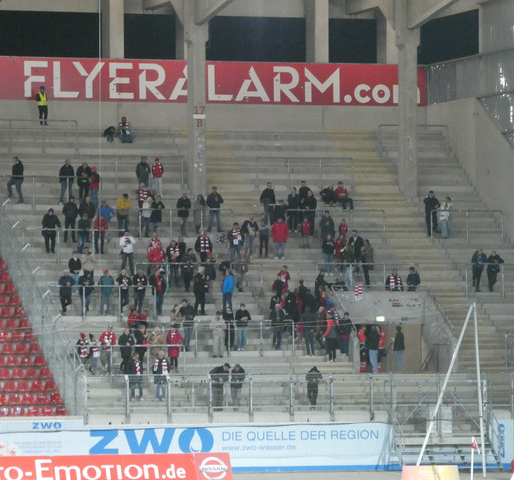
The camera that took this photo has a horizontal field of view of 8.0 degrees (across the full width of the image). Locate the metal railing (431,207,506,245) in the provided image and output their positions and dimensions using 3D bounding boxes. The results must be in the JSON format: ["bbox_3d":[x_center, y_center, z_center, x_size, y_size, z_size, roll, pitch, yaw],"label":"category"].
[{"bbox_3d":[8.498,-0.508,148.922,3.160,1.339,0.100,0,-1,-17],"label":"metal railing"}]

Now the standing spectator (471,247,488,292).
[{"bbox_3d":[8.618,1.189,143.388,0.580,1.679,0.450,0,-1,-3],"label":"standing spectator"}]

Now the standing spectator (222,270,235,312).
[{"bbox_3d":[-1.114,1.935,139.605,0.400,1.680,0.550,0,-1,6],"label":"standing spectator"}]

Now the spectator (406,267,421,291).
[{"bbox_3d":[5.976,1.916,140.980,0.530,1.773,0.420,0,-1,3],"label":"spectator"}]

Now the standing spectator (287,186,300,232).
[{"bbox_3d":[1.444,-1.181,146.261,0.500,1.792,0.350,0,-1,-9],"label":"standing spectator"}]

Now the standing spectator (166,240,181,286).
[{"bbox_3d":[-3.173,0.915,141.032,0.550,1.777,0.380,0,-1,-9],"label":"standing spectator"}]

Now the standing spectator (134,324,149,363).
[{"bbox_3d":[-4.293,4.028,138.284,0.420,1.690,0.500,-1,-2,30],"label":"standing spectator"}]

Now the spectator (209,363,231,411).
[{"bbox_3d":[-1.331,5.287,132.980,0.580,1.762,0.580,0,-1,-24],"label":"spectator"}]

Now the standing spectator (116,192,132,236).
[{"bbox_3d":[-5.215,-0.980,144.998,0.560,1.686,0.450,0,-1,-20],"label":"standing spectator"}]

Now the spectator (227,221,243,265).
[{"bbox_3d":[-0.825,0.124,147.709,0.651,1.630,0.420,0,-1,-18],"label":"spectator"}]

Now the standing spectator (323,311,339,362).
[{"bbox_3d":[2.740,3.589,136.478,0.550,1.864,0.420,0,-1,11],"label":"standing spectator"}]

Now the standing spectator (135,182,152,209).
[{"bbox_3d":[-4.438,-1.372,144.569,0.560,1.728,0.360,0,-1,-3],"label":"standing spectator"}]

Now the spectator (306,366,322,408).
[{"bbox_3d":[2.156,5.568,138.645,0.600,1.650,0.500,0,-1,-16],"label":"spectator"}]

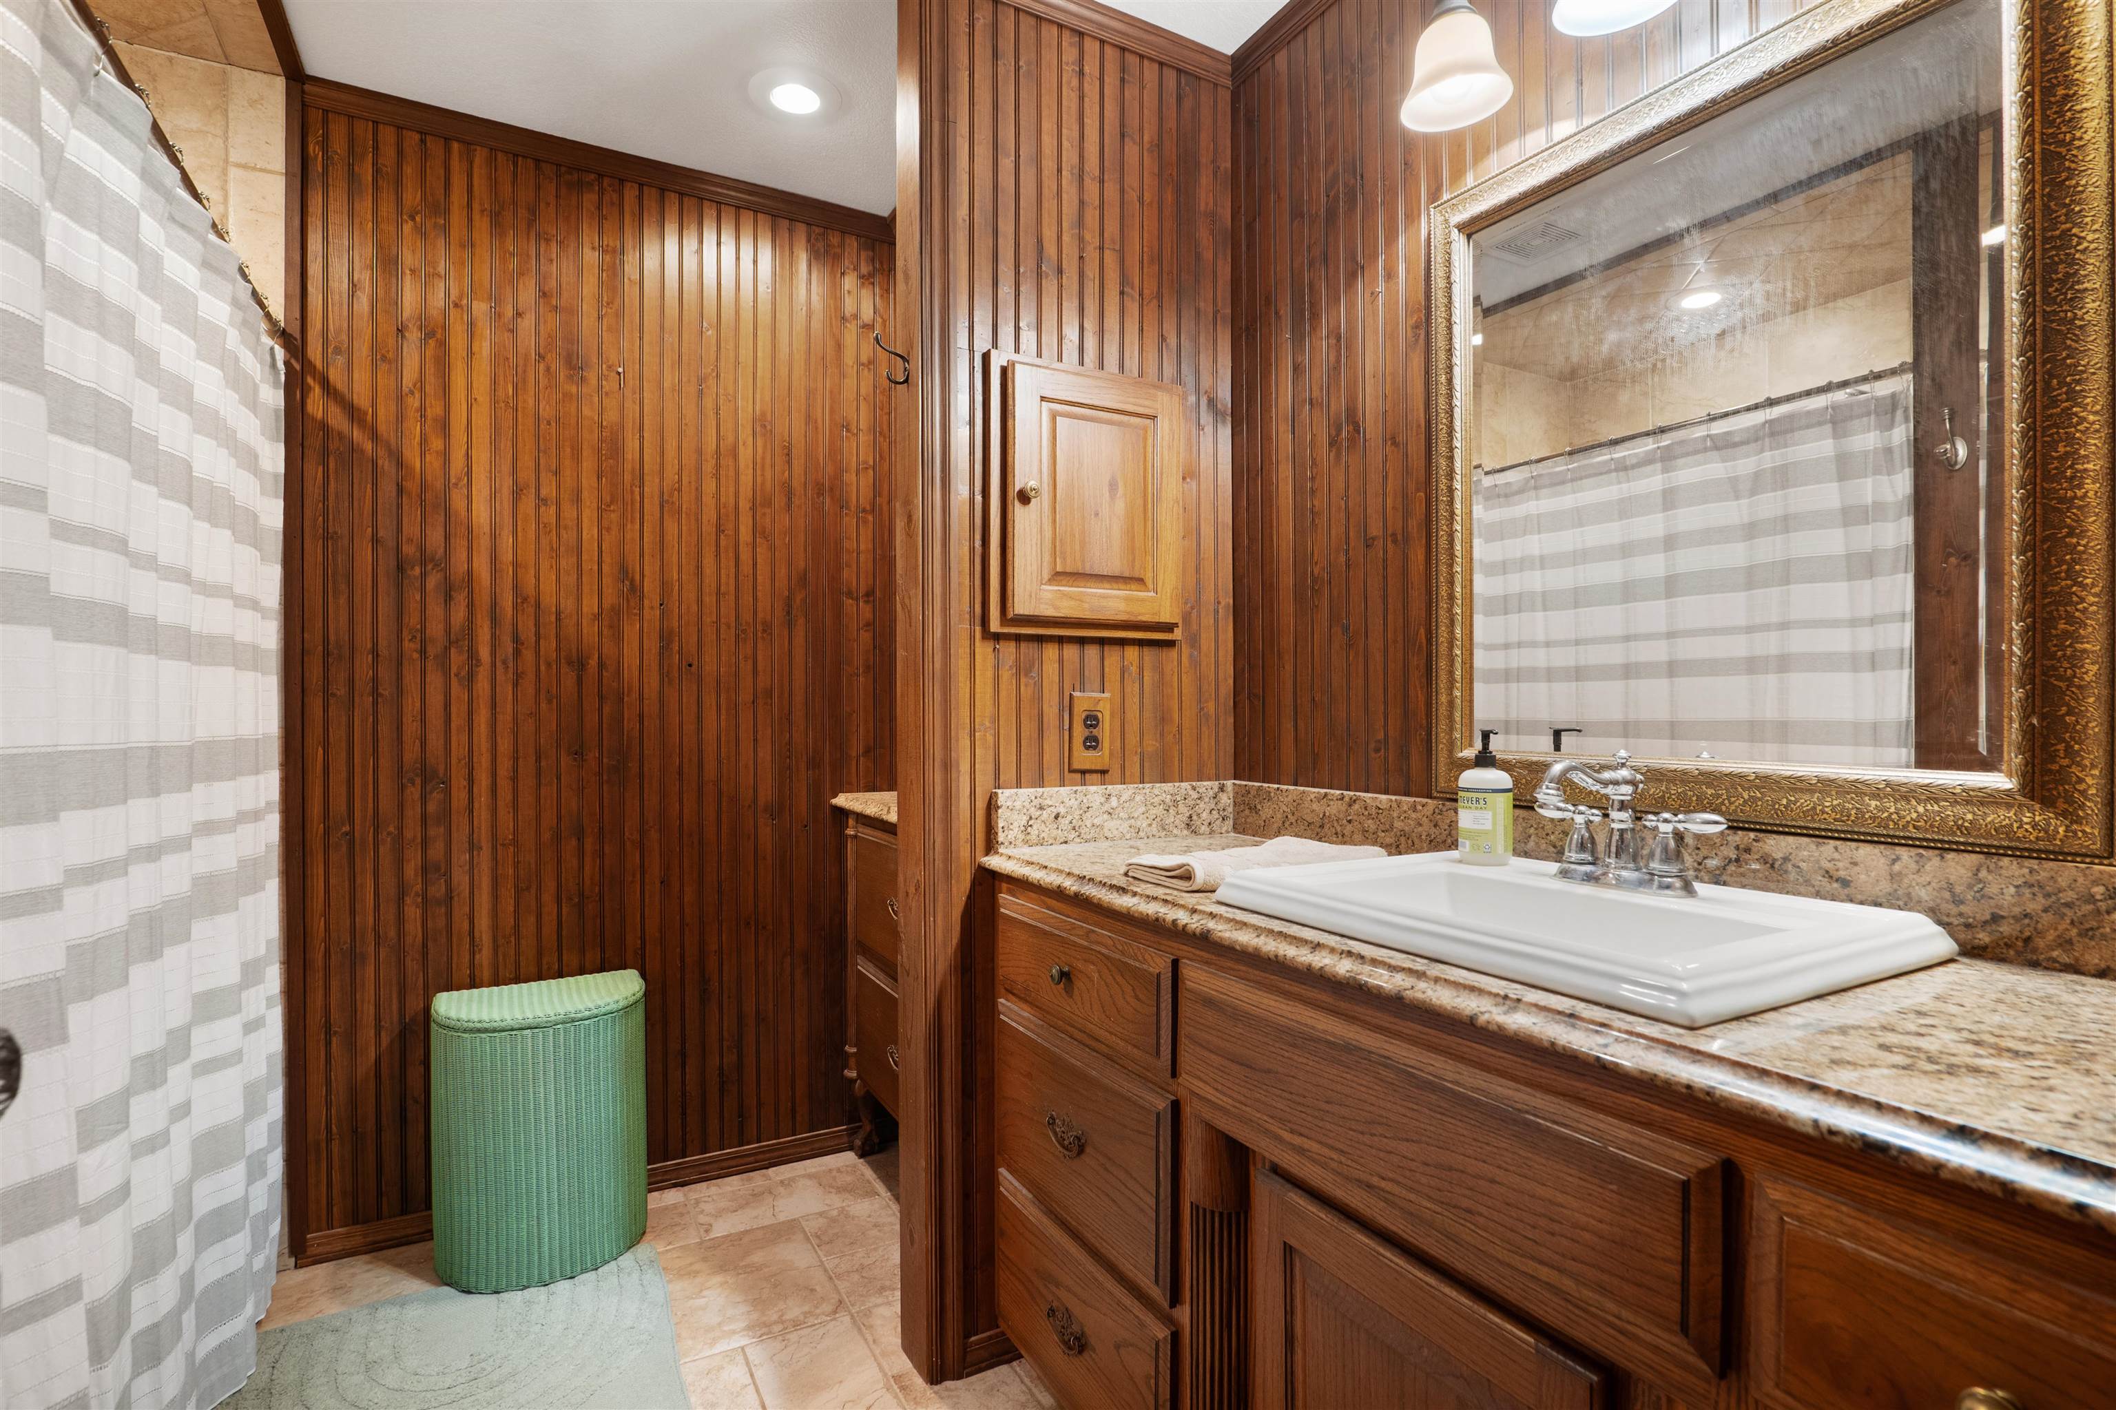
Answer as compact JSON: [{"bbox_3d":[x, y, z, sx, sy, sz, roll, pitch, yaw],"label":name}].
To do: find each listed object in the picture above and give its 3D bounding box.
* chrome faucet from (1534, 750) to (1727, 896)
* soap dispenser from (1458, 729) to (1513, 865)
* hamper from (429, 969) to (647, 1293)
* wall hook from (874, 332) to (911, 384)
[{"bbox_3d":[0.651,0.138,1.134,0.200,0.166,0.231,0,0,-30],"label":"chrome faucet"},{"bbox_3d":[0.609,0.129,1.337,0.071,0.186,0.072,0,0,-5],"label":"soap dispenser"},{"bbox_3d":[-1.088,0.892,2.006,0.418,0.540,0.275,0,0,-28],"label":"hamper"},{"bbox_3d":[-0.292,-0.610,1.655,0.062,0.086,0.020,0,0,-29],"label":"wall hook"}]

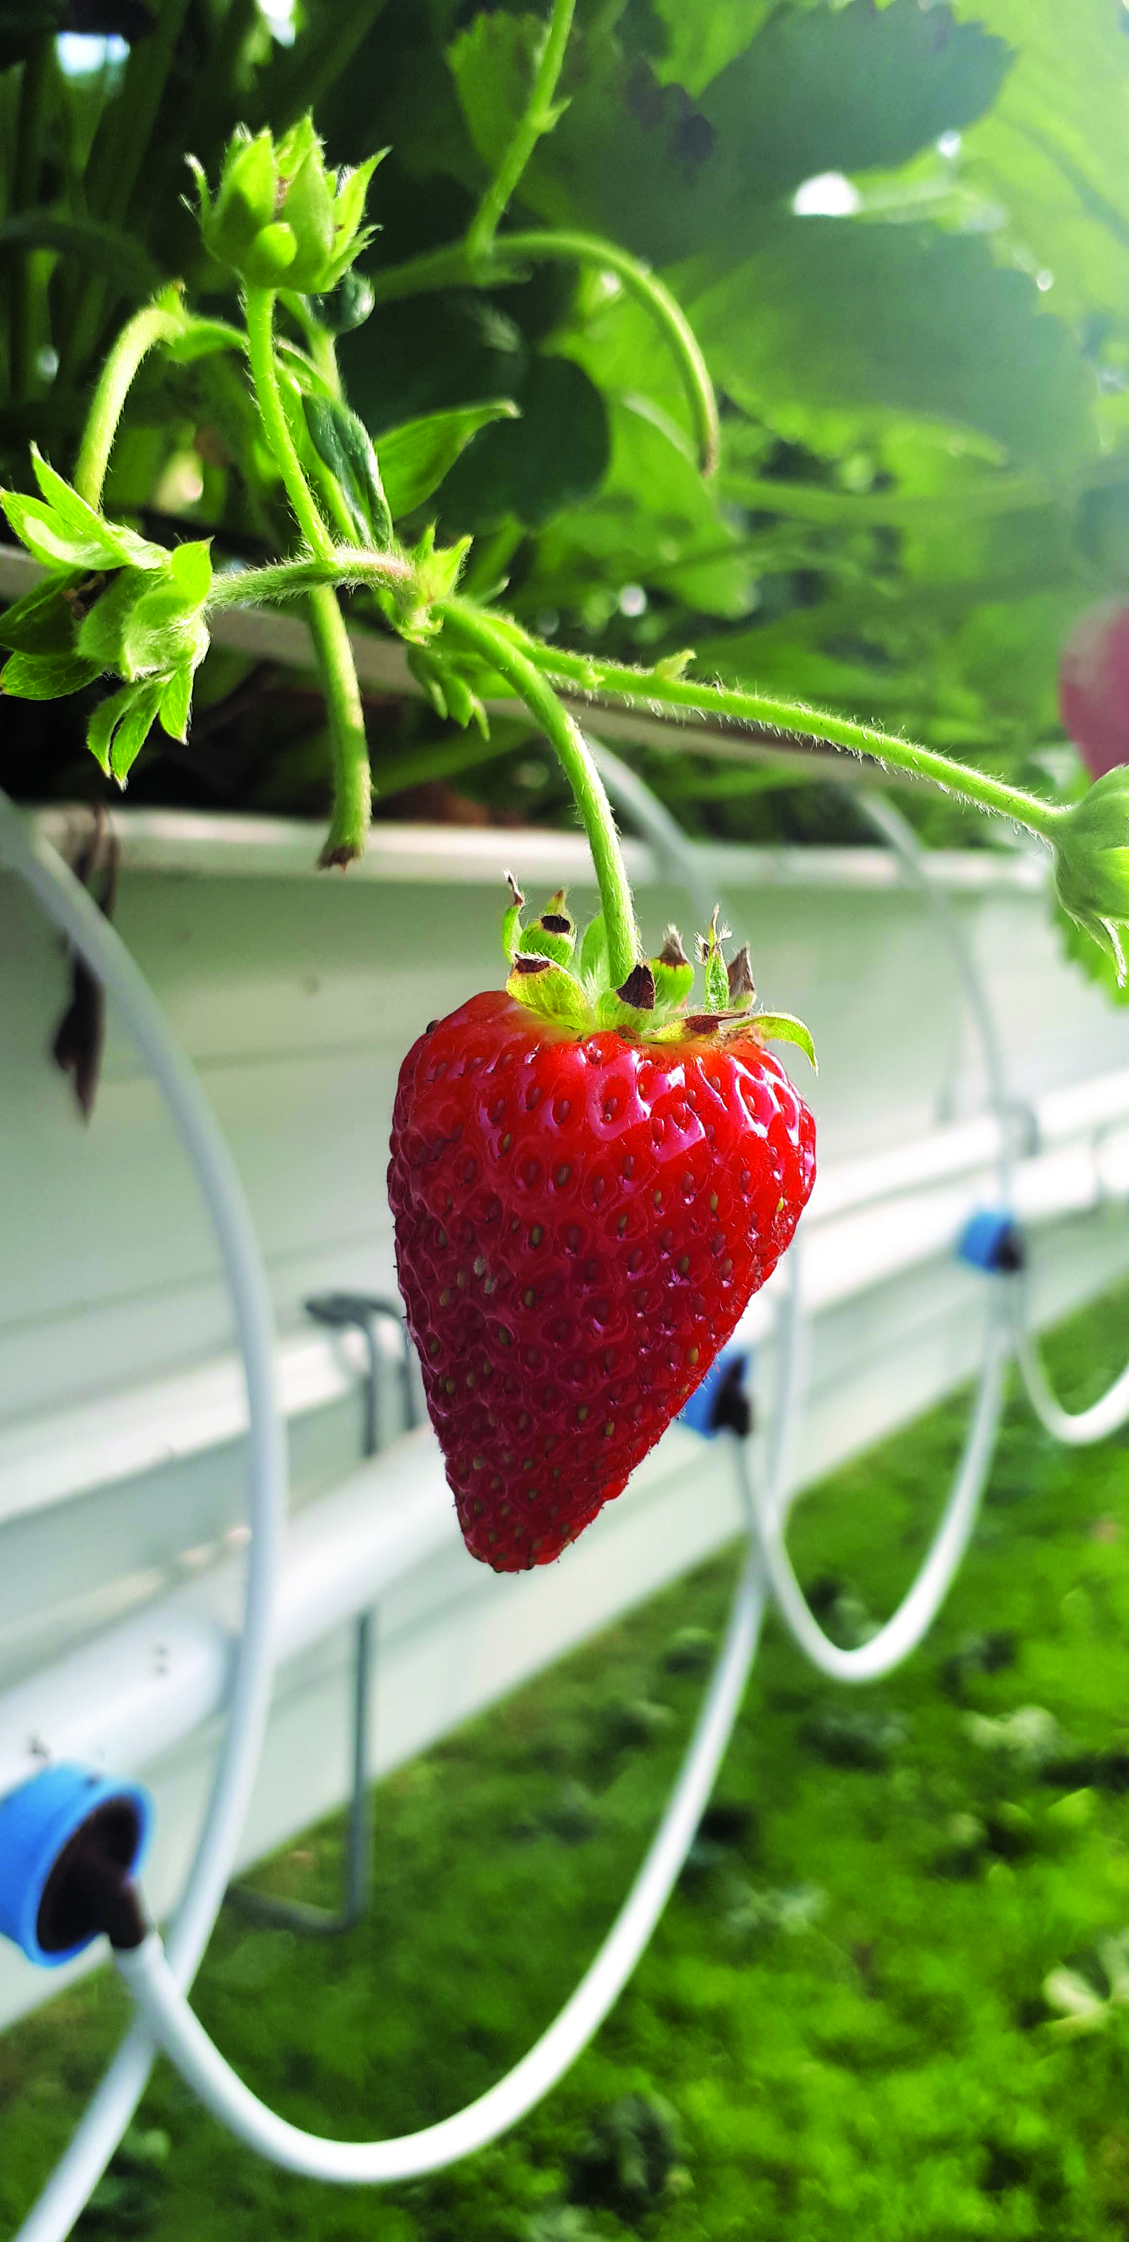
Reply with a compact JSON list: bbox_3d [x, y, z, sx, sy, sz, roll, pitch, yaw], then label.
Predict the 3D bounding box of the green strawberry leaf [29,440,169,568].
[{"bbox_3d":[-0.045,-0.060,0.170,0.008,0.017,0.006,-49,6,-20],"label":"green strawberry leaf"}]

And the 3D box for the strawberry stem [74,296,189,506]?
[{"bbox_3d":[-0.043,-0.071,0.173,0.006,0.023,0.005,25,0,0],"label":"strawberry stem"}]

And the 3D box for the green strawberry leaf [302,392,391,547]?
[{"bbox_3d":[-0.022,-0.066,0.178,0.006,0.017,0.005,-25,3,-15],"label":"green strawberry leaf"}]

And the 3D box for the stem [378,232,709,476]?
[{"bbox_3d":[-0.002,-0.082,0.187,0.037,0.026,0.011,-1,5,9],"label":"stem"}]

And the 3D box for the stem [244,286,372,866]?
[{"bbox_3d":[-0.025,-0.054,0.173,0.011,0.057,0.010,-5,3,0],"label":"stem"}]

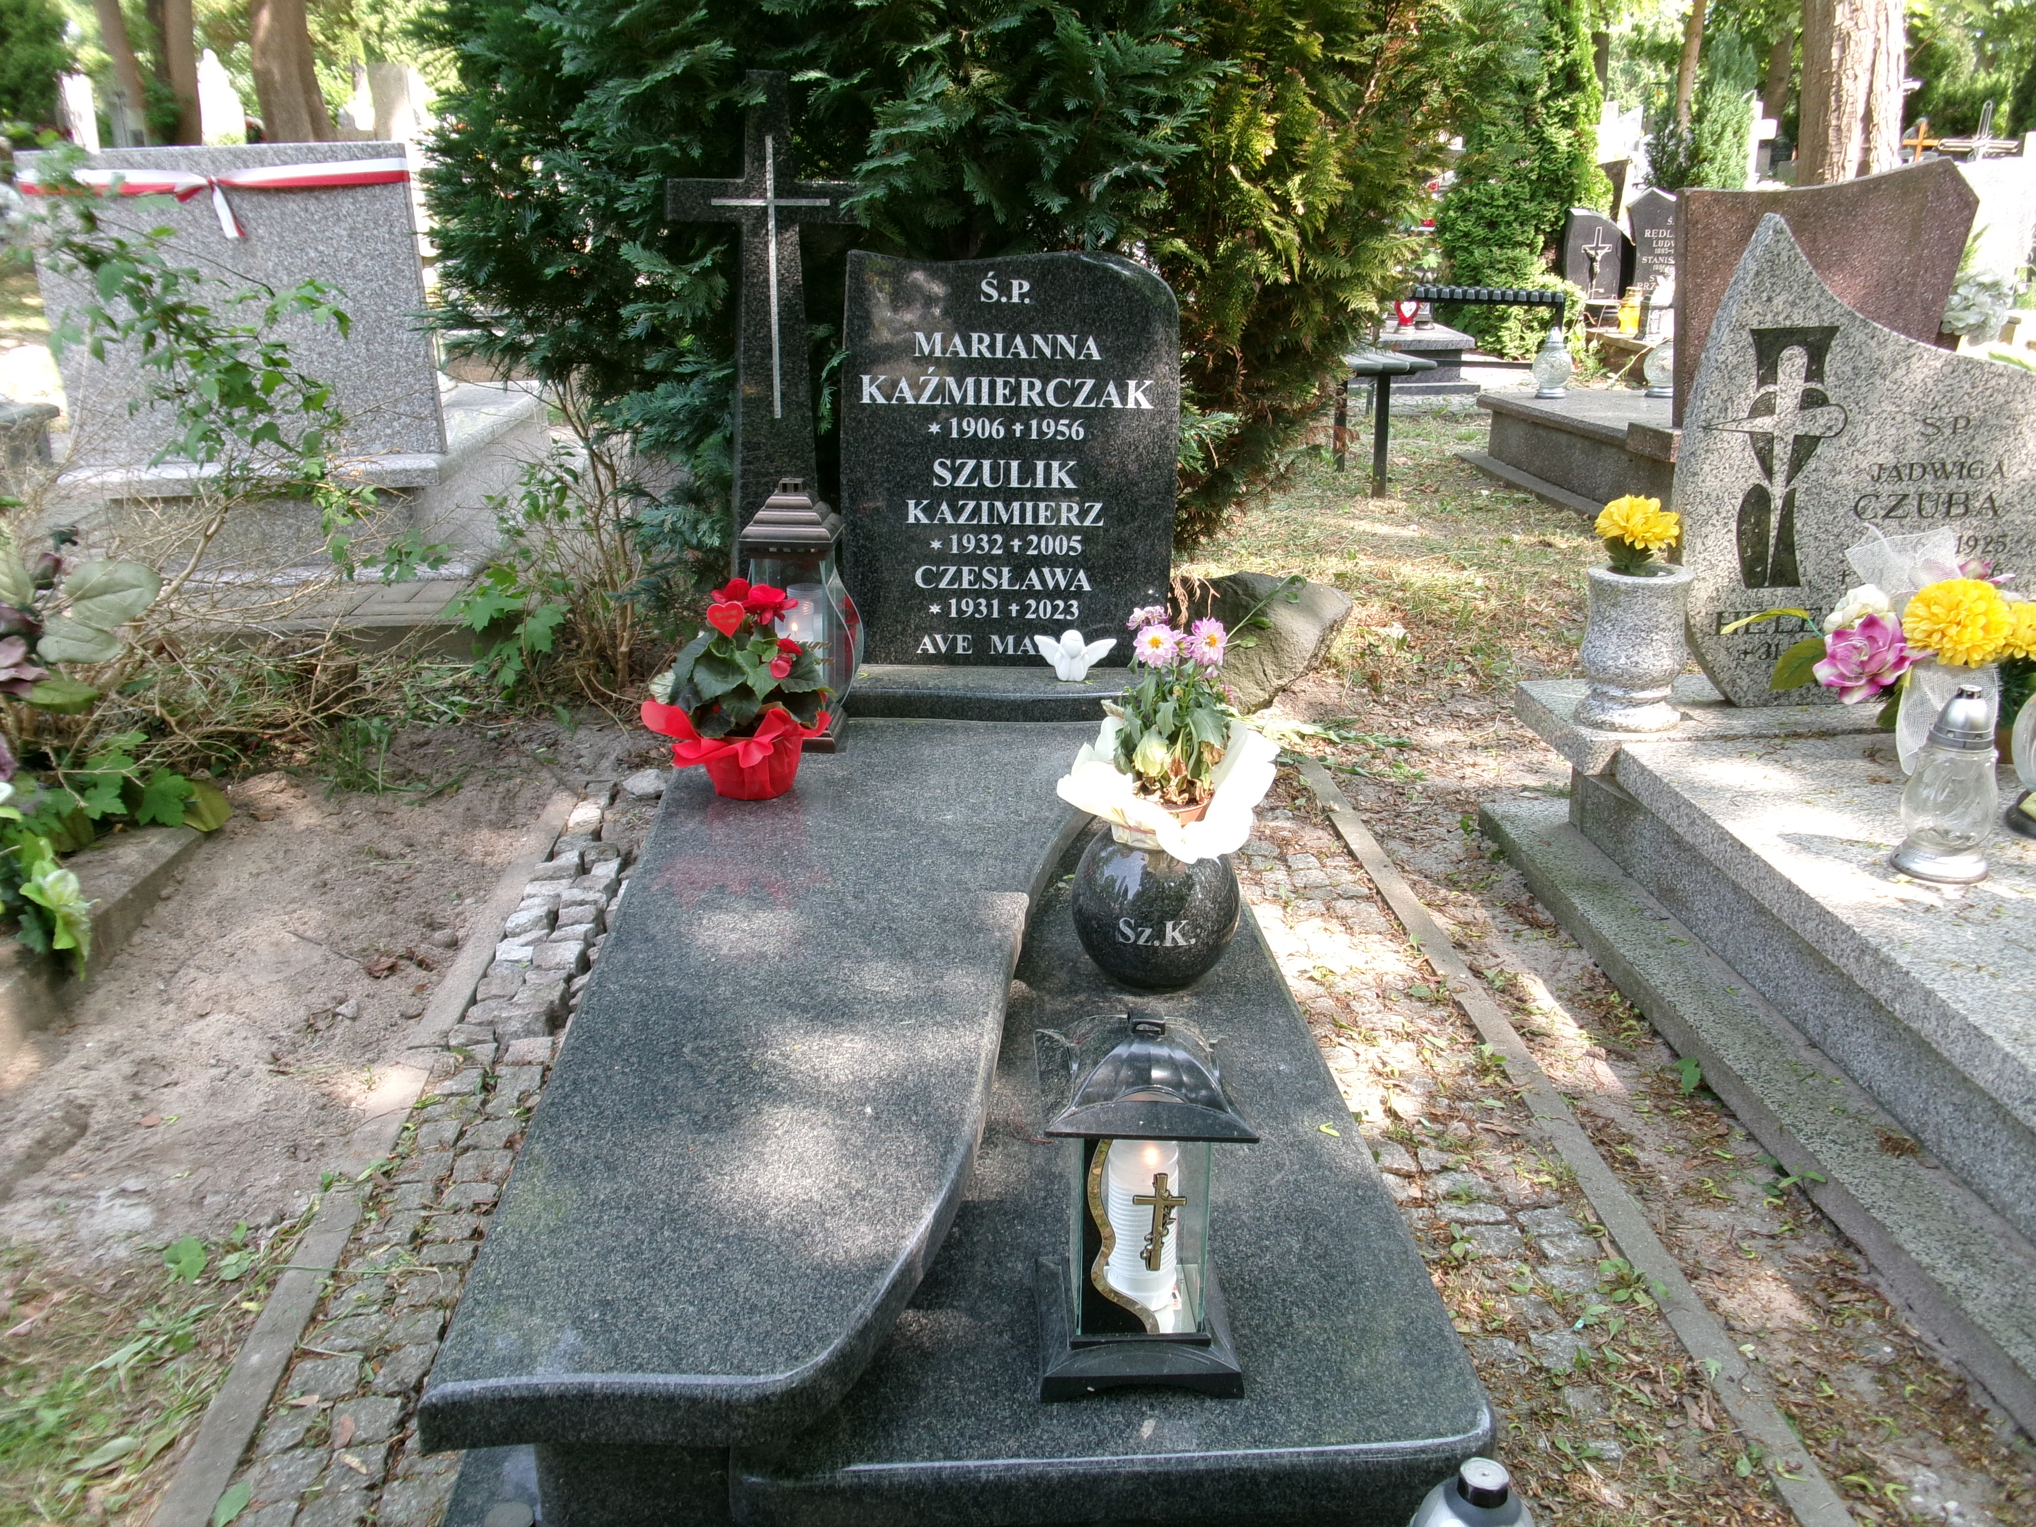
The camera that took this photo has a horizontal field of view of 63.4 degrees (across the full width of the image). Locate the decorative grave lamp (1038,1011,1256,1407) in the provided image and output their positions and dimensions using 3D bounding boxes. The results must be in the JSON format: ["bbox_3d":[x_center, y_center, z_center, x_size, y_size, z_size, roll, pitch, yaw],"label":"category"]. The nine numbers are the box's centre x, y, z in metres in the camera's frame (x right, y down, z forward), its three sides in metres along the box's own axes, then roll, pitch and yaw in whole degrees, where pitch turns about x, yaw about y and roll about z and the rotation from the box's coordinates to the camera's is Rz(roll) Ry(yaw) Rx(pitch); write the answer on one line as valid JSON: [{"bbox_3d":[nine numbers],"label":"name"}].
[{"bbox_3d":[0.099,0.338,1.345,0.162,0.310,0.162,0,19,-1],"label":"decorative grave lamp"}]

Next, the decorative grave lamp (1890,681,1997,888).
[{"bbox_3d":[1.367,0.018,2.388,0.146,0.272,0.146,-1,19,-4],"label":"decorative grave lamp"}]

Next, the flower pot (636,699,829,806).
[{"bbox_3d":[-0.428,-0.027,2.538,0.289,0.133,0.264,0,20,-4],"label":"flower pot"}]

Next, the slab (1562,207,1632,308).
[{"bbox_3d":[3.737,-3.261,10.600,0.400,0.610,0.100,1,19,3],"label":"slab"}]

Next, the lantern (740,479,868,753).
[{"bbox_3d":[-0.367,-0.252,2.737,0.200,0.440,0.160,1,19,3],"label":"lantern"}]

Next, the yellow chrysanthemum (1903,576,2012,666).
[{"bbox_3d":[1.511,-0.227,2.650,0.170,0.140,0.160,-1,19,-4],"label":"yellow chrysanthemum"}]

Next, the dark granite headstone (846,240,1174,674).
[{"bbox_3d":[-0.015,-0.538,2.963,0.614,0.730,0.080,0,20,-4],"label":"dark granite headstone"}]

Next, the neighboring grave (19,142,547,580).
[{"bbox_3d":[-2.427,-1.526,5.931,1.262,1.280,2.040,0,20,-4],"label":"neighboring grave"}]

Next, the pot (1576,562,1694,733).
[{"bbox_3d":[1.192,-0.231,3.193,0.220,0.281,0.220,0,20,-4],"label":"pot"}]

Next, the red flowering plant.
[{"bbox_3d":[-0.414,-0.172,2.487,0.284,0.245,0.264,0,20,-4],"label":"red flowering plant"}]

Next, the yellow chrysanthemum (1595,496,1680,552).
[{"bbox_3d":[1.172,-0.450,3.107,0.167,0.098,0.159,0,20,-4],"label":"yellow chrysanthemum"}]

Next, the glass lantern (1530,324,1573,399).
[{"bbox_3d":[2.232,-1.686,6.900,0.170,0.305,0.170,-1,19,-4],"label":"glass lantern"}]

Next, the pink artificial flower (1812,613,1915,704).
[{"bbox_3d":[1.488,-0.185,2.901,0.183,0.155,0.131,6,20,14],"label":"pink artificial flower"}]

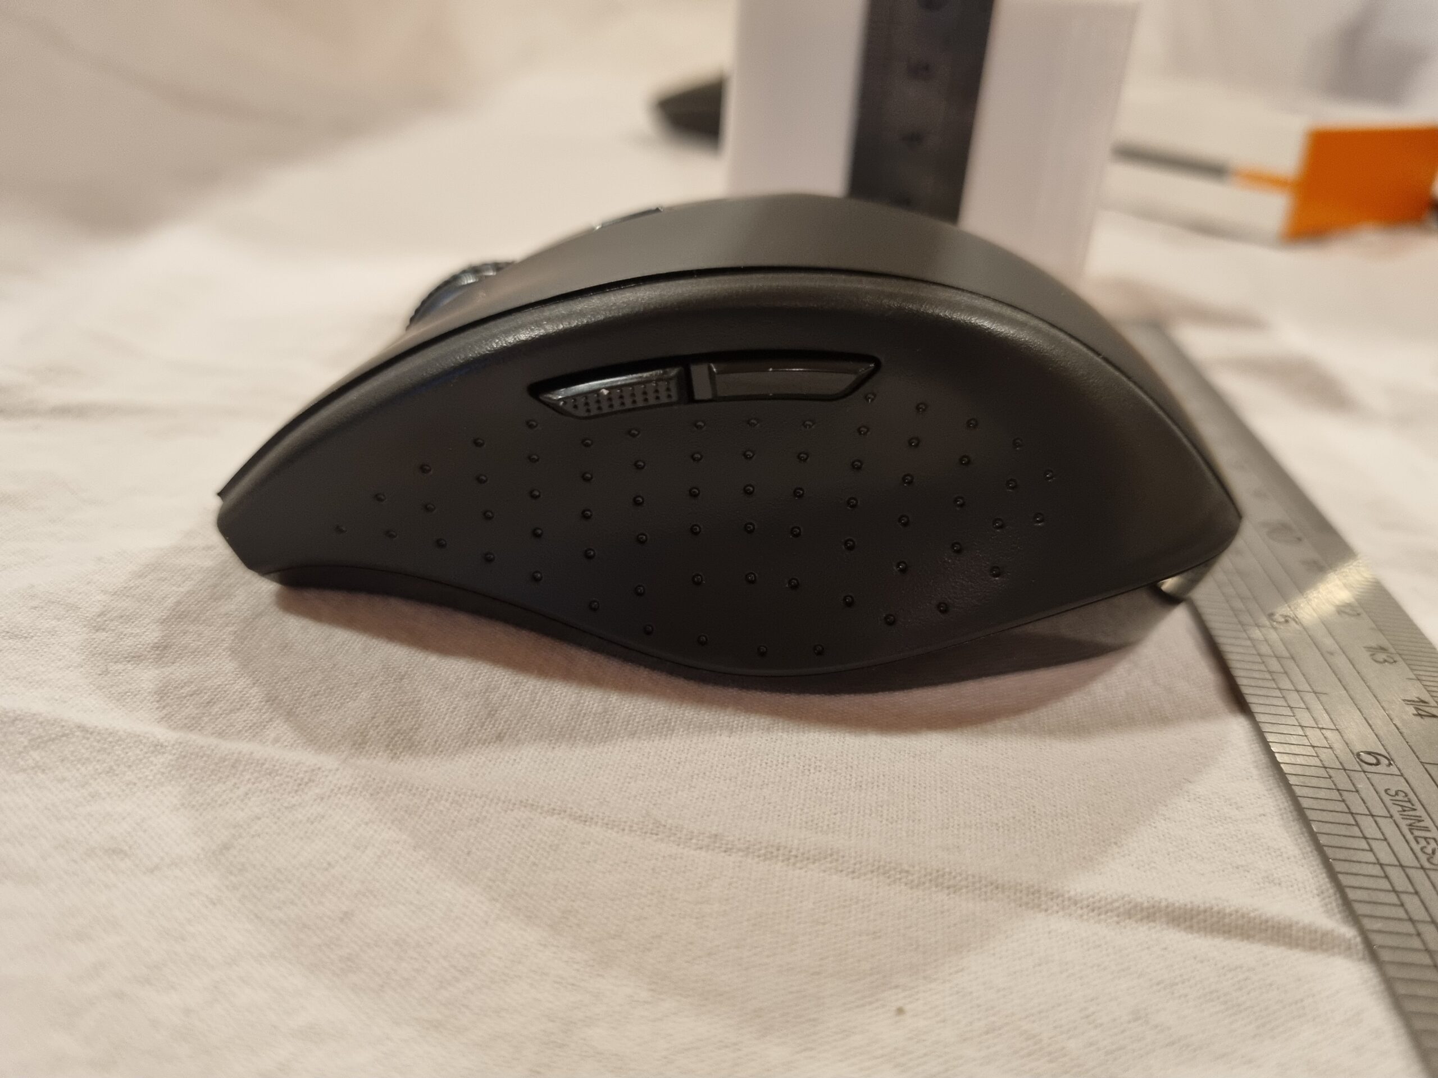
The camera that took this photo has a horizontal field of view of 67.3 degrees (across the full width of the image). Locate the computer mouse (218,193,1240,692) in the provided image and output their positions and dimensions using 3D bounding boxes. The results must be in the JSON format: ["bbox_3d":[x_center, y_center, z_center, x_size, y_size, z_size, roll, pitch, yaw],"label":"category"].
[{"bbox_3d":[0.004,-0.020,0.133,0.114,0.044,0.073,4,30,3],"label":"computer mouse"}]

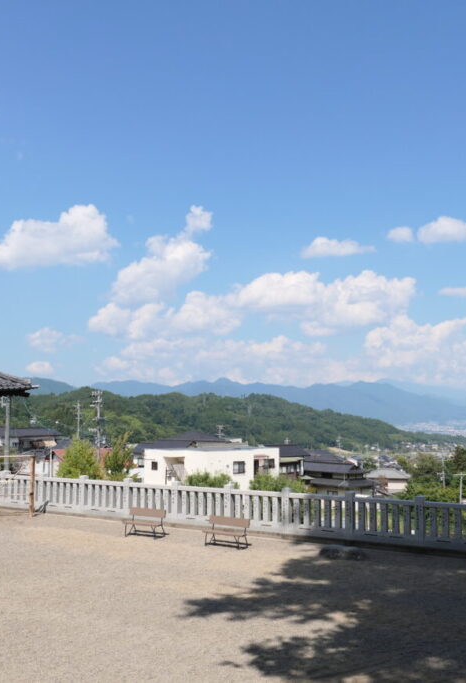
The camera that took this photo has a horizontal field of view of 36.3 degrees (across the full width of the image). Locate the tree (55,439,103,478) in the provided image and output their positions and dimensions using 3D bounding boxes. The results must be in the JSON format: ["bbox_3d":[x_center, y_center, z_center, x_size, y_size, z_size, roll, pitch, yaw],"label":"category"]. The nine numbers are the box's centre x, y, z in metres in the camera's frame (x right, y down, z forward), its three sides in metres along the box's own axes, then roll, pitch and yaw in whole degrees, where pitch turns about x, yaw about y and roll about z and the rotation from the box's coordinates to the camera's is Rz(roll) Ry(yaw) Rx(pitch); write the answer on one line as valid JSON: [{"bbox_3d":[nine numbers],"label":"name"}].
[{"bbox_3d":[-8.773,8.134,40.414,2.600,5.200,2.500,0,-5,0],"label":"tree"}]

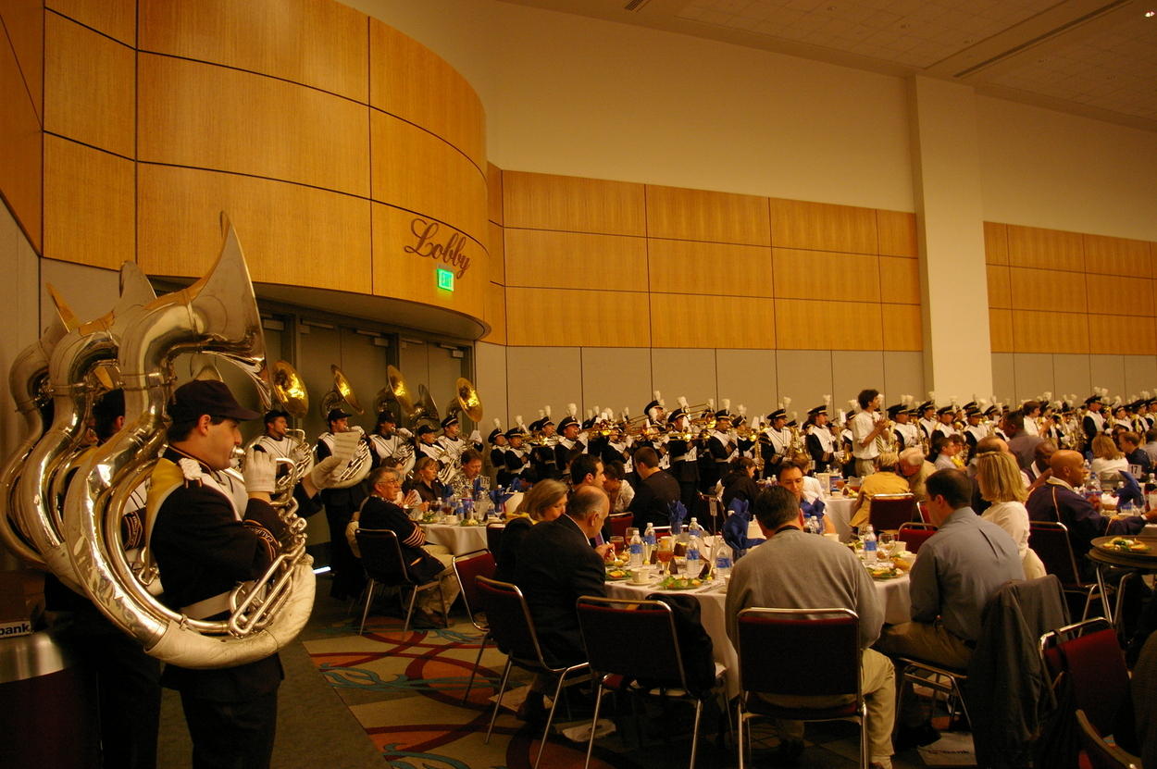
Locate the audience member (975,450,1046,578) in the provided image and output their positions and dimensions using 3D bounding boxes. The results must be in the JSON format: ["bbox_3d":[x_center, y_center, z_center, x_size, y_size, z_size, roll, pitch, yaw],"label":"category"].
[{"bbox_3d":[2.161,1.067,4.780,0.770,1.350,0.500,-4,-4,29],"label":"audience member"}]

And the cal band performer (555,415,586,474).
[{"bbox_3d":[-0.133,1.306,11.900,0.500,1.810,0.550,-3,-4,20],"label":"cal band performer"}]

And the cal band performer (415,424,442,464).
[{"bbox_3d":[-1.742,1.337,10.100,0.480,1.680,0.550,-3,-4,25],"label":"cal band performer"}]

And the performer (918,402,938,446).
[{"bbox_3d":[5.282,1.203,13.144,0.460,1.860,0.500,-3,-4,28],"label":"performer"}]

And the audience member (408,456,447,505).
[{"bbox_3d":[-1.435,1.446,8.870,0.720,1.300,0.500,-4,-4,38],"label":"audience member"}]

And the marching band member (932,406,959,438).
[{"bbox_3d":[5.532,1.231,13.100,0.450,1.780,0.520,-5,-5,42],"label":"marching band member"}]

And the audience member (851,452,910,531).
[{"bbox_3d":[3.124,1.327,8.884,0.500,1.270,0.750,-1,-3,-16],"label":"audience member"}]

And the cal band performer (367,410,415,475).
[{"bbox_3d":[-1.987,1.212,9.100,0.500,1.840,0.530,-4,-4,38],"label":"cal band performer"}]

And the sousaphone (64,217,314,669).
[{"bbox_3d":[-1.134,0.133,2.520,0.690,1.320,0.660,0,-4,-27],"label":"sousaphone"}]

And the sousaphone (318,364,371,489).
[{"bbox_3d":[-2.328,0.420,8.600,0.560,1.240,0.620,-2,-3,10],"label":"sousaphone"}]

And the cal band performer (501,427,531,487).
[{"bbox_3d":[-0.859,1.416,11.941,0.460,1.680,0.480,-3,-4,28],"label":"cal band performer"}]

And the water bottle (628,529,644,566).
[{"bbox_3d":[0.332,0.944,4.980,0.066,0.210,0.066,-2,-3,0],"label":"water bottle"}]

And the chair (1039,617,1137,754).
[{"bbox_3d":[1.849,1.238,2.812,0.480,0.850,0.550,0,-4,-33],"label":"chair"}]

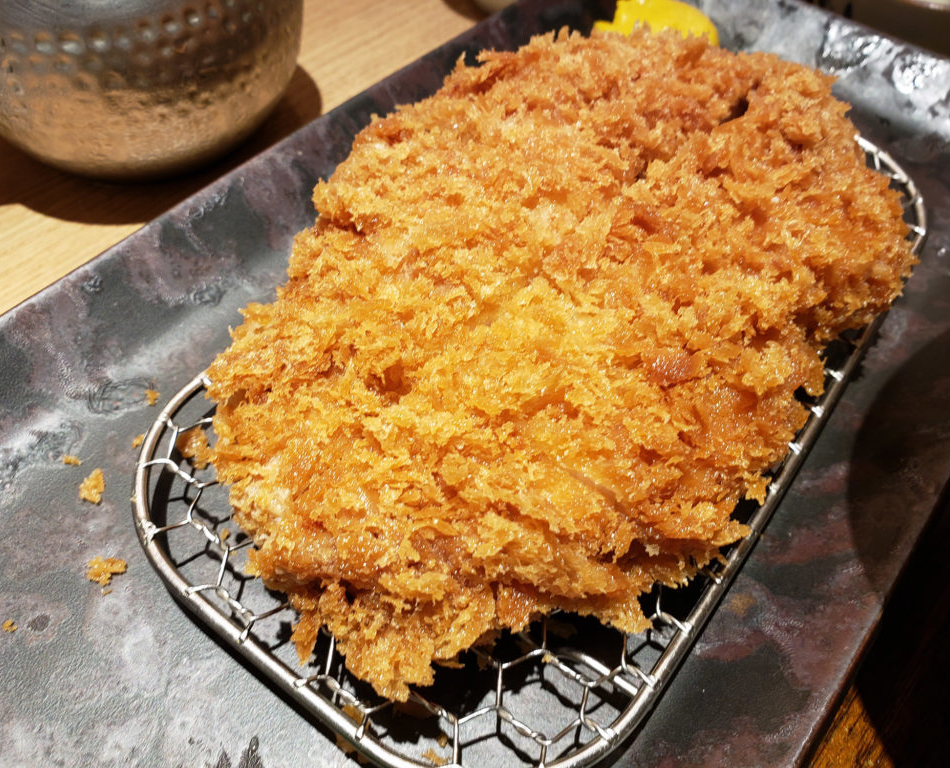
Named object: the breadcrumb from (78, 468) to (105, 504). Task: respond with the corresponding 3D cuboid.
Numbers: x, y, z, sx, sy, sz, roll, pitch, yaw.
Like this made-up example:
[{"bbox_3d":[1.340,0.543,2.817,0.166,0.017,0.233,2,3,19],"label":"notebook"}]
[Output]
[{"bbox_3d":[-0.091,0.024,0.182,0.005,0.003,0.008,-9,50,-3],"label":"breadcrumb"}]

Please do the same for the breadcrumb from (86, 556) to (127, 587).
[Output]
[{"bbox_3d":[-0.080,0.041,0.168,0.008,0.003,0.006,-10,50,-4],"label":"breadcrumb"}]

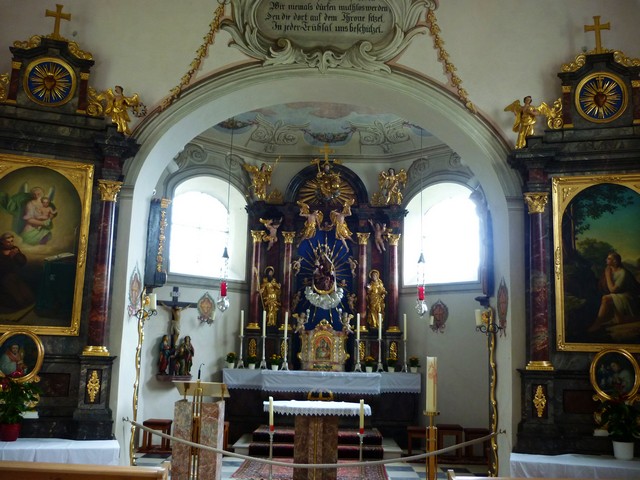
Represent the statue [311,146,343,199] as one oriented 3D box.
[{"bbox_3d":[0.136,-1.228,11.095,0.510,0.950,0.340,2,-9,0],"label":"statue"}]

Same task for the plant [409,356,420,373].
[{"bbox_3d":[1.573,2.073,10.156,0.190,0.269,0.190,2,-9,0],"label":"plant"}]

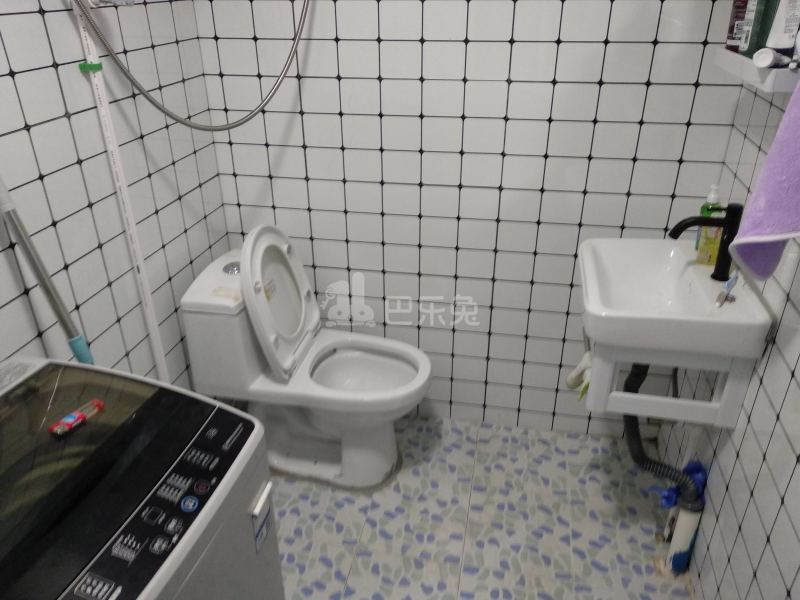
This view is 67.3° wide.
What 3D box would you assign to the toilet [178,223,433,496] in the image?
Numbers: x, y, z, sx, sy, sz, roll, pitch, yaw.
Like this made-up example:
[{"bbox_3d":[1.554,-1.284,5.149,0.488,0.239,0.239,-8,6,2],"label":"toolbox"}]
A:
[{"bbox_3d":[-0.245,0.156,1.874,0.695,0.813,0.379,5,28,10],"label":"toilet"}]

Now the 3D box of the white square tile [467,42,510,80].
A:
[{"bbox_3d":[0.241,-0.648,1.634,0.119,0.100,0.010,5,28,10],"label":"white square tile"}]

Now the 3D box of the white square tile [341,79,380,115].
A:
[{"bbox_3d":[-0.114,-0.586,1.733,0.118,0.098,0.010,5,28,10],"label":"white square tile"}]

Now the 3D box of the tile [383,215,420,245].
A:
[{"bbox_3d":[0.007,-0.222,1.900,0.118,0.098,0.010,5,28,10],"label":"tile"}]

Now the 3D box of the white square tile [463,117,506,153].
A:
[{"bbox_3d":[0.241,-0.469,1.721,0.118,0.098,0.010,5,28,10],"label":"white square tile"}]

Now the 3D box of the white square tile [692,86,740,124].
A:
[{"bbox_3d":[0.825,-0.509,1.574,0.110,0.098,0.010,5,28,10],"label":"white square tile"}]

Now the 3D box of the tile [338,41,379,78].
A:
[{"bbox_3d":[-0.115,-0.678,1.696,0.118,0.099,0.010,5,28,10],"label":"tile"}]

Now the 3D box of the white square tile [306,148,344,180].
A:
[{"bbox_3d":[-0.230,-0.419,1.847,0.118,0.098,0.010,5,28,10],"label":"white square tile"}]

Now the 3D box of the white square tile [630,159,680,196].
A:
[{"bbox_3d":[0.713,-0.341,1.688,0.118,0.098,0.010,5,28,10],"label":"white square tile"}]

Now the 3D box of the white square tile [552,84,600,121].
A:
[{"bbox_3d":[0.478,-0.540,1.641,0.119,0.100,0.010,5,28,10],"label":"white square tile"}]

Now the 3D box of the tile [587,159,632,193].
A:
[{"bbox_3d":[0.598,-0.352,1.713,0.119,0.099,0.010,5,28,10],"label":"tile"}]

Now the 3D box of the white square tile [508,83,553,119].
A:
[{"bbox_3d":[0.357,-0.547,1.651,0.117,0.098,0.010,5,28,10],"label":"white square tile"}]

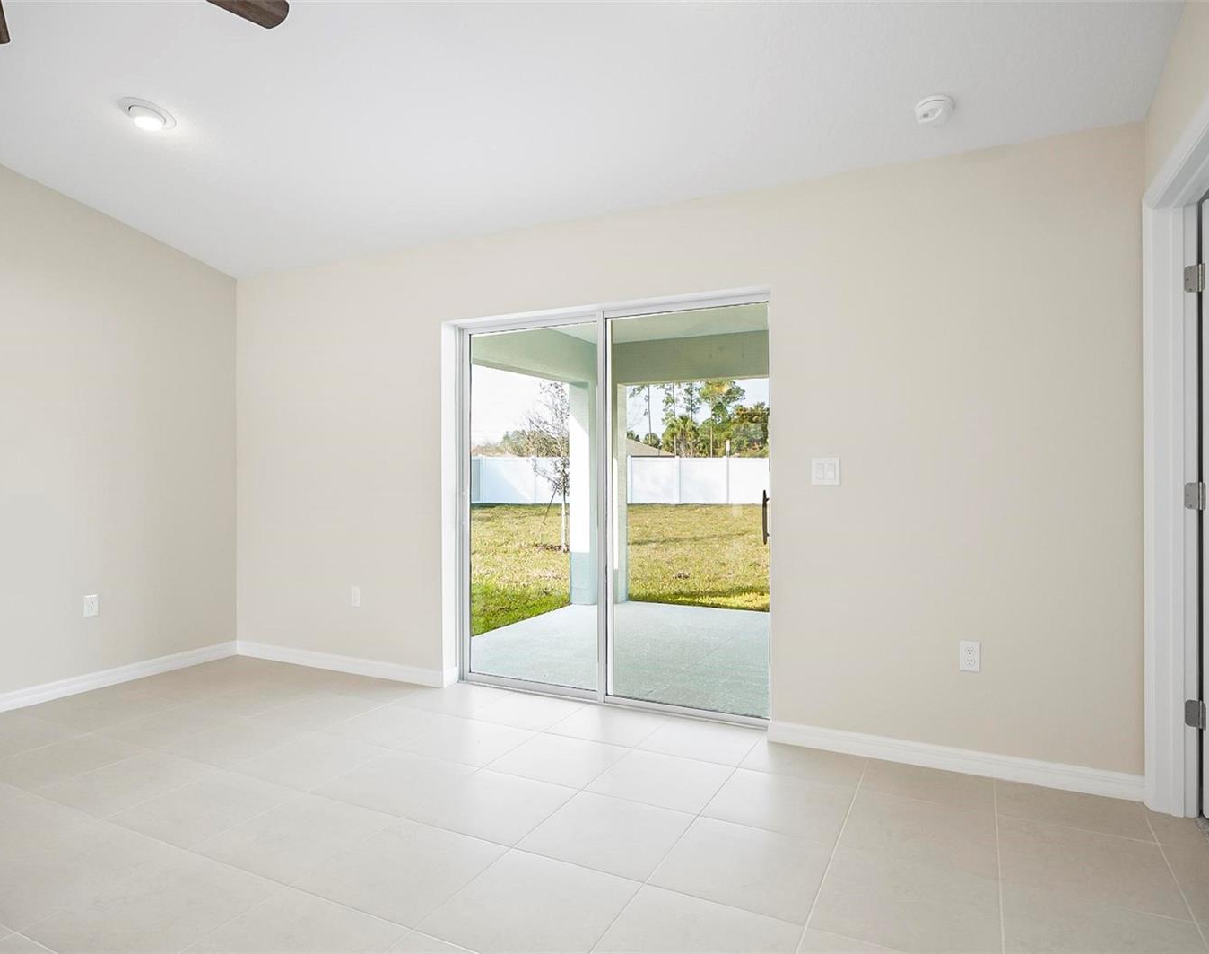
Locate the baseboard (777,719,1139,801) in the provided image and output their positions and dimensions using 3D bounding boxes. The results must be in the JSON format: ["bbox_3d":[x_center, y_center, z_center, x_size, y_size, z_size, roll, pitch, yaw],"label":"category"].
[{"bbox_3d":[1.317,1.106,2.836,1.330,0.093,0.016,0,0,27],"label":"baseboard"}]

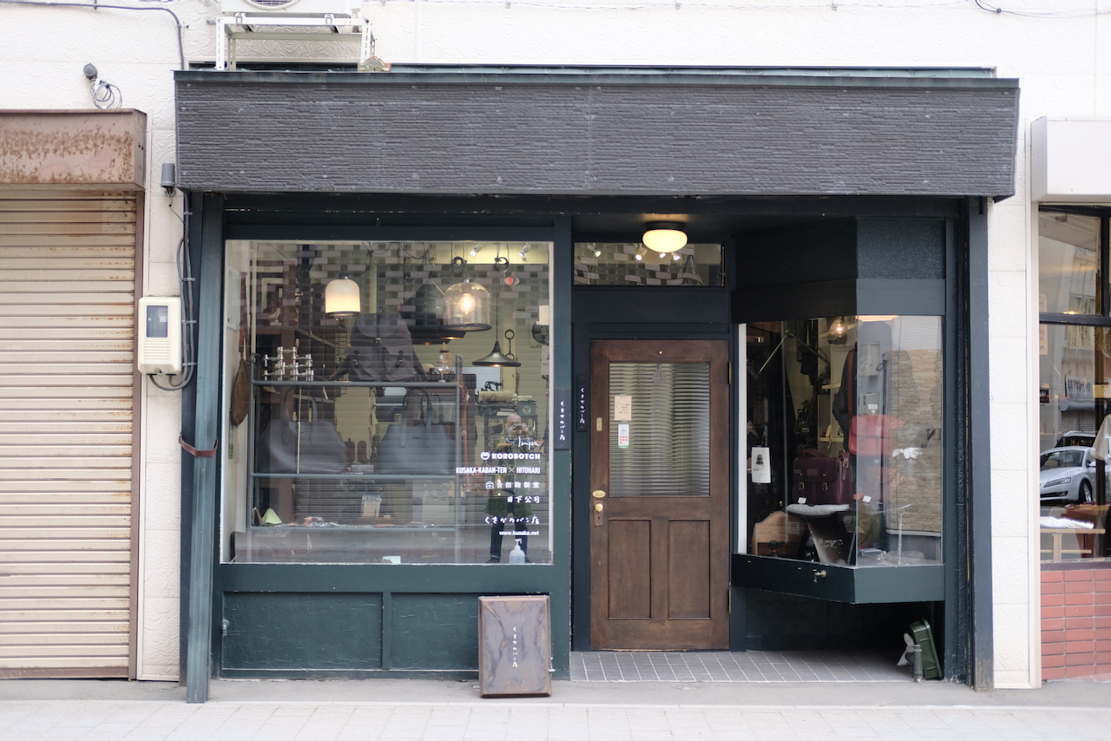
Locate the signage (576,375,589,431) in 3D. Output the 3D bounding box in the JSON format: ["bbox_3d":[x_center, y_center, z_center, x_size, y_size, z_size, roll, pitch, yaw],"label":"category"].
[{"bbox_3d":[0.167,0.201,9.880,0.073,0.343,0.020,0,-2,-1],"label":"signage"}]

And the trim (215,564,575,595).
[{"bbox_3d":[-0.900,1.159,9.103,1.910,0.153,0.060,0,-2,-1],"label":"trim"}]

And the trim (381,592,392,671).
[{"bbox_3d":[-0.934,1.448,9.088,0.048,0.424,0.035,0,-2,-1],"label":"trim"}]

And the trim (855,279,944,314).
[{"bbox_3d":[1.951,-0.419,9.273,0.542,0.203,0.040,0,-2,-8],"label":"trim"}]

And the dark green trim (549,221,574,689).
[{"bbox_3d":[0.039,0.425,9.178,0.104,2.591,0.100,0,-2,-1],"label":"dark green trim"}]

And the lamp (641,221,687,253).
[{"bbox_3d":[0.639,-0.769,9.523,0.265,0.170,0.265,0,-2,-1],"label":"lamp"}]

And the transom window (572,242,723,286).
[{"bbox_3d":[0.560,-0.642,9.945,0.907,0.272,0.050,0,-2,-1],"label":"transom window"}]

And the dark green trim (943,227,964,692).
[{"bbox_3d":[2.242,0.439,9.207,0.093,2.612,0.090,0,-2,-1],"label":"dark green trim"}]

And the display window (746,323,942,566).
[{"bbox_3d":[1.661,0.404,9.516,1.076,1.416,0.700,0,-2,-1],"label":"display window"}]

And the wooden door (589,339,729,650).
[{"bbox_3d":[0.639,0.756,10.037,0.849,1.890,0.045,0,-2,-1],"label":"wooden door"}]

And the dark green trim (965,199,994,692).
[{"bbox_3d":[2.330,0.403,9.025,0.108,2.694,0.120,0,-2,-1],"label":"dark green trim"}]

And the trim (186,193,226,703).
[{"bbox_3d":[-1.889,0.381,8.855,0.115,2.765,0.100,0,-9,-1],"label":"trim"}]

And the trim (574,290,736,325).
[{"bbox_3d":[0.586,-0.386,10.029,0.972,0.202,0.060,0,-2,-1],"label":"trim"}]

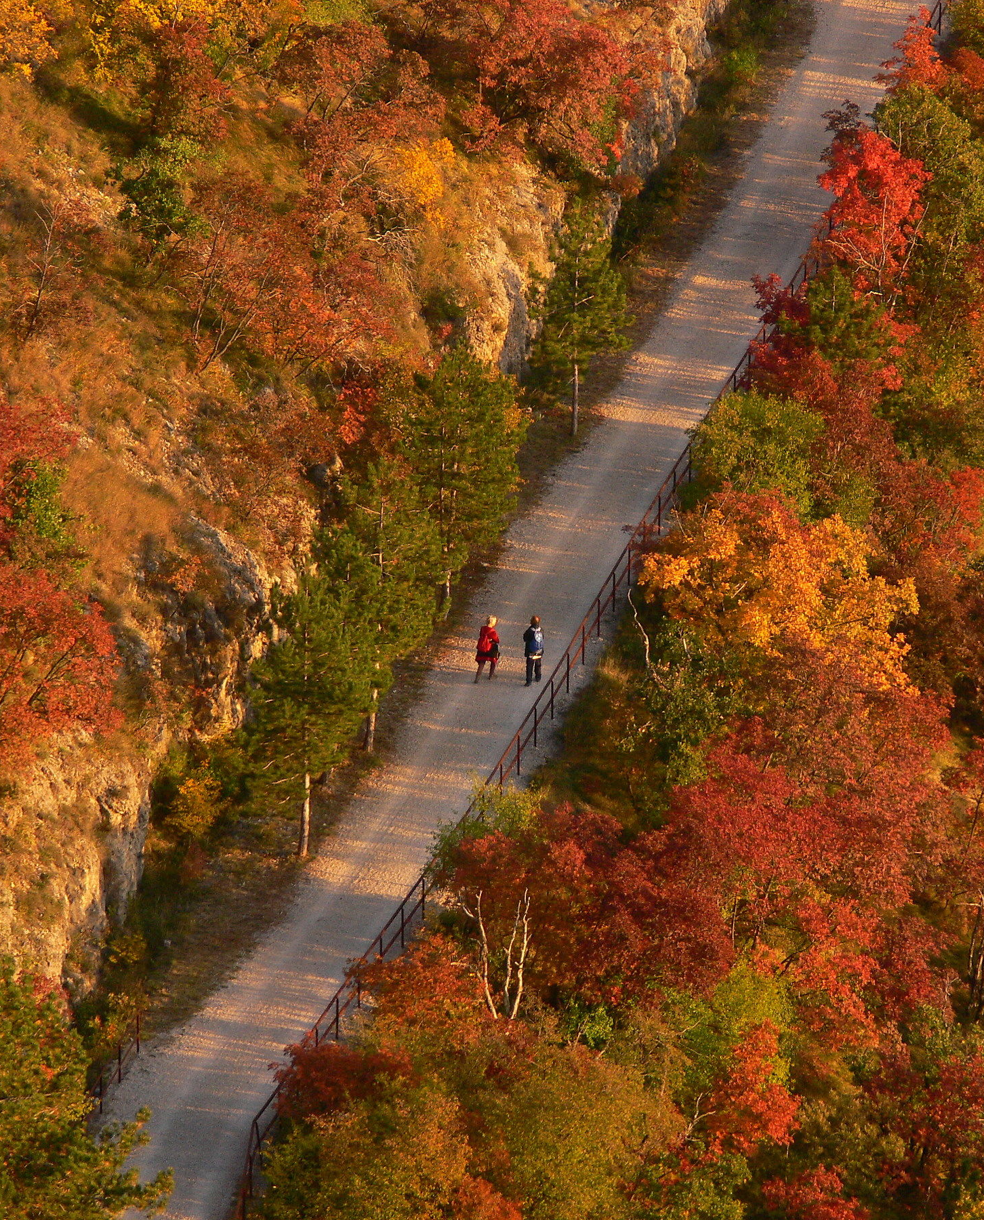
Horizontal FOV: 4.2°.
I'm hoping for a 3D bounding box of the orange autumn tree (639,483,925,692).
[{"bbox_3d":[7.000,-0.390,329.000,6.600,5.400,5.300,0,18,0],"label":"orange autumn tree"}]

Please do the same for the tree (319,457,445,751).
[{"bbox_3d":[-2.600,-0.150,320.000,3.000,7.200,3.000,0,18,0],"label":"tree"}]

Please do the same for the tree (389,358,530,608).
[{"bbox_3d":[-0.820,-3.180,330.500,3.300,6.600,3.200,0,18,0],"label":"tree"}]

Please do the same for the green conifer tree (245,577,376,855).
[{"bbox_3d":[-4.200,2.420,313.000,3.000,6.700,3.000,0,18,0],"label":"green conifer tree"}]

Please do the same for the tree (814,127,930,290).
[{"bbox_3d":[10.040,-10.510,357.000,3.100,4.600,3.000,0,18,0],"label":"tree"}]

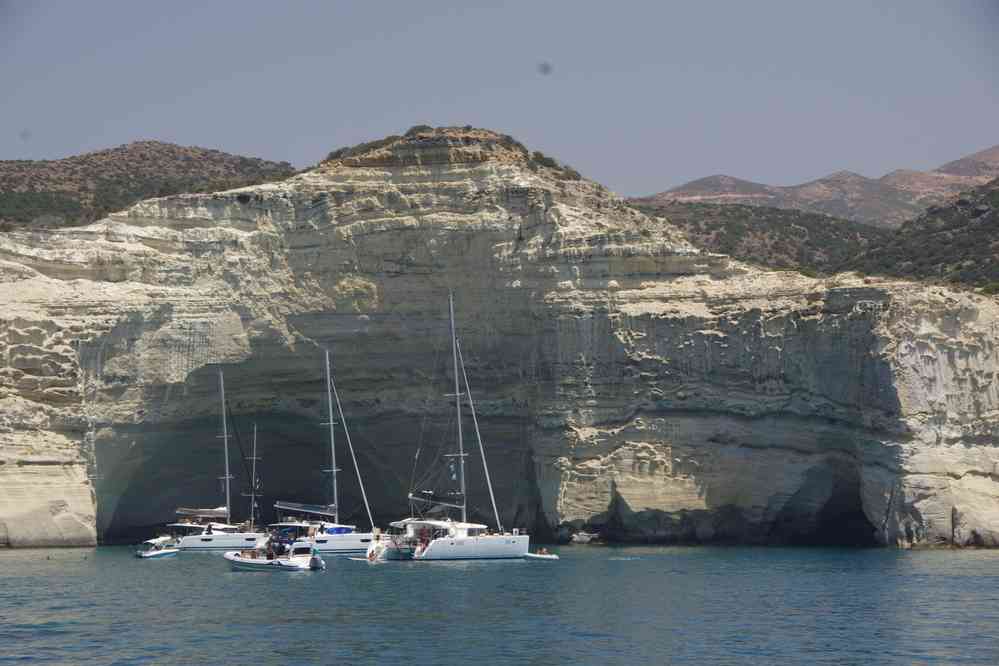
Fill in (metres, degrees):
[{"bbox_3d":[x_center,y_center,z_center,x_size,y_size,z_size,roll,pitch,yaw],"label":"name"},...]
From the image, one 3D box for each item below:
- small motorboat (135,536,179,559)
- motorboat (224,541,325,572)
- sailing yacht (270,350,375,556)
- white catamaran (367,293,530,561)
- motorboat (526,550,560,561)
[{"bbox_3d":[-30.995,19.421,218.152,4.600,2.150,1.900,3,-5,-30],"label":"small motorboat"},{"bbox_3d":[-15.221,15.223,163.312,7.000,2.150,2.500,-1,-4,10],"label":"motorboat"},{"bbox_3d":[-17.484,12.452,248.280,13.000,21.300,7.200,3,-5,-34],"label":"sailing yacht"},{"bbox_3d":[-4.349,8.332,209.984,13.600,23.600,7.600,4,-6,-43],"label":"white catamaran"},{"bbox_3d":[3.757,19.117,206.139,3.200,0.800,1.600,0,-4,5],"label":"motorboat"}]

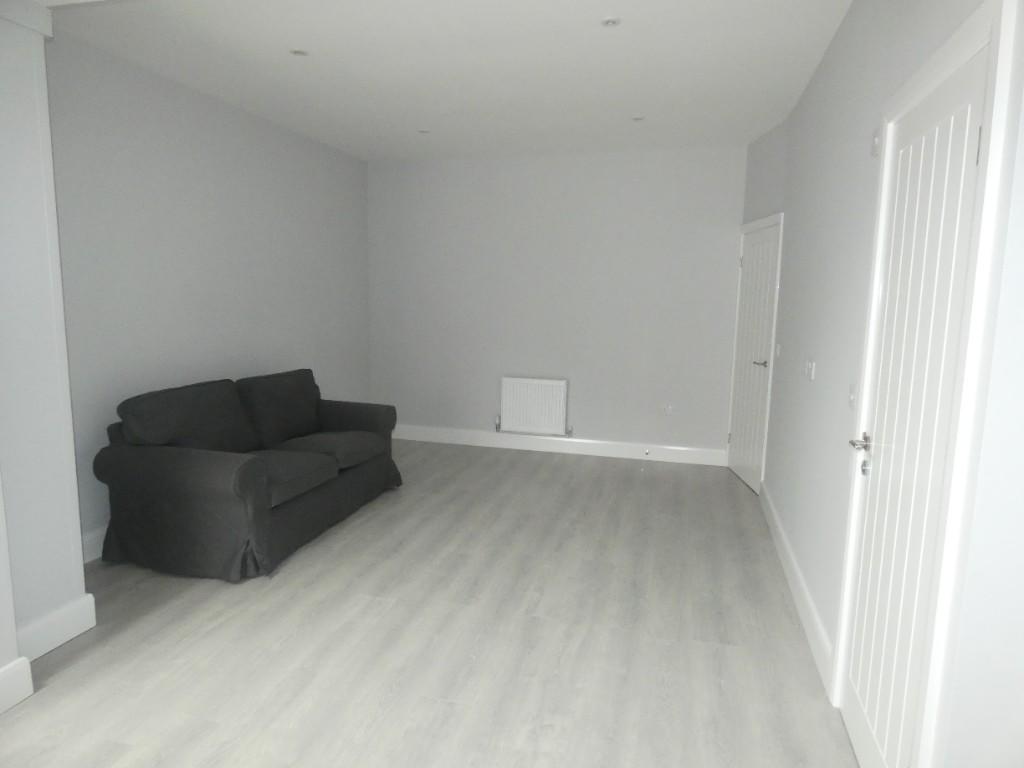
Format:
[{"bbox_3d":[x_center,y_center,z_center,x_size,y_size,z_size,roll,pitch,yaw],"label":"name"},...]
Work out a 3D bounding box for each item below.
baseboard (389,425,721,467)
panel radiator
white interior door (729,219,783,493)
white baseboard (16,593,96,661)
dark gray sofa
[{"bbox_3d":[0.210,0.561,5.662,3.470,0.155,0.022,3,8,15],"label":"baseboard"},{"bbox_3d":[0.204,0.211,5.576,0.630,0.520,0.090,3,8,15],"label":"panel radiator"},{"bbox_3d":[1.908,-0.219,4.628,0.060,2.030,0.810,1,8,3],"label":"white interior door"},{"bbox_3d":[-1.857,0.996,2.380,0.020,0.150,0.380,3,8,15],"label":"white baseboard"},{"bbox_3d":[-1.522,0.432,3.807,0.940,0.880,1.760,3,8,15],"label":"dark gray sofa"}]

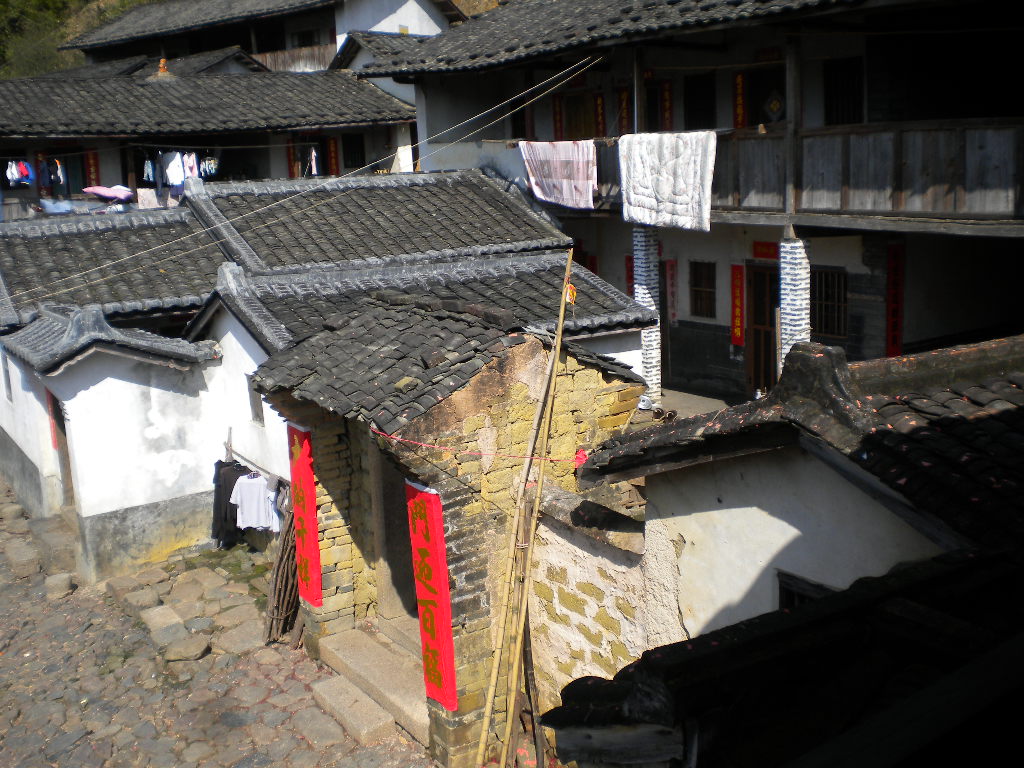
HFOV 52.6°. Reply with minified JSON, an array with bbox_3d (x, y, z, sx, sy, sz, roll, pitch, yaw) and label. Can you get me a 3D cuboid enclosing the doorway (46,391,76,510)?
[{"bbox_3d":[-5.800,0.790,13.360,0.250,1.700,1.100,-10,13,-32],"label":"doorway"}]

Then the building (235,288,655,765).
[{"bbox_3d":[-0.637,0.971,9.092,2.500,3.400,2.980,-10,13,-32],"label":"building"}]

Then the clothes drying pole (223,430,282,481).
[{"bbox_3d":[-2.747,0.738,10.986,0.130,0.330,1.750,-10,13,-32],"label":"clothes drying pole"}]

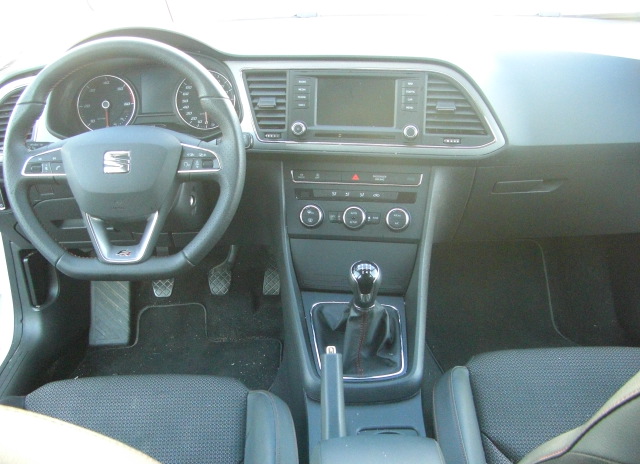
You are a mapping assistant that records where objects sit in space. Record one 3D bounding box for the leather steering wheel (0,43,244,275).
[{"bbox_3d":[-0.299,-0.112,1.097,0.370,0.365,0.110,-2,0,0],"label":"leather steering wheel"}]

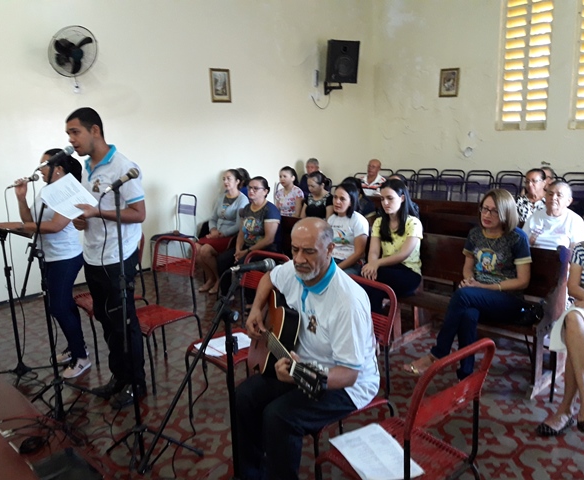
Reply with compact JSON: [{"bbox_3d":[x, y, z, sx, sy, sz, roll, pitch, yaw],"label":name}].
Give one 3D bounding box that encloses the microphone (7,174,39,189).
[{"bbox_3d":[-1.774,-0.385,3.420,0.200,0.050,0.050,-23,0,-14],"label":"microphone"}]

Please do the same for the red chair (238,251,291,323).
[{"bbox_3d":[-0.283,0.594,3.042,0.420,0.890,0.520,7,15,33],"label":"red chair"}]

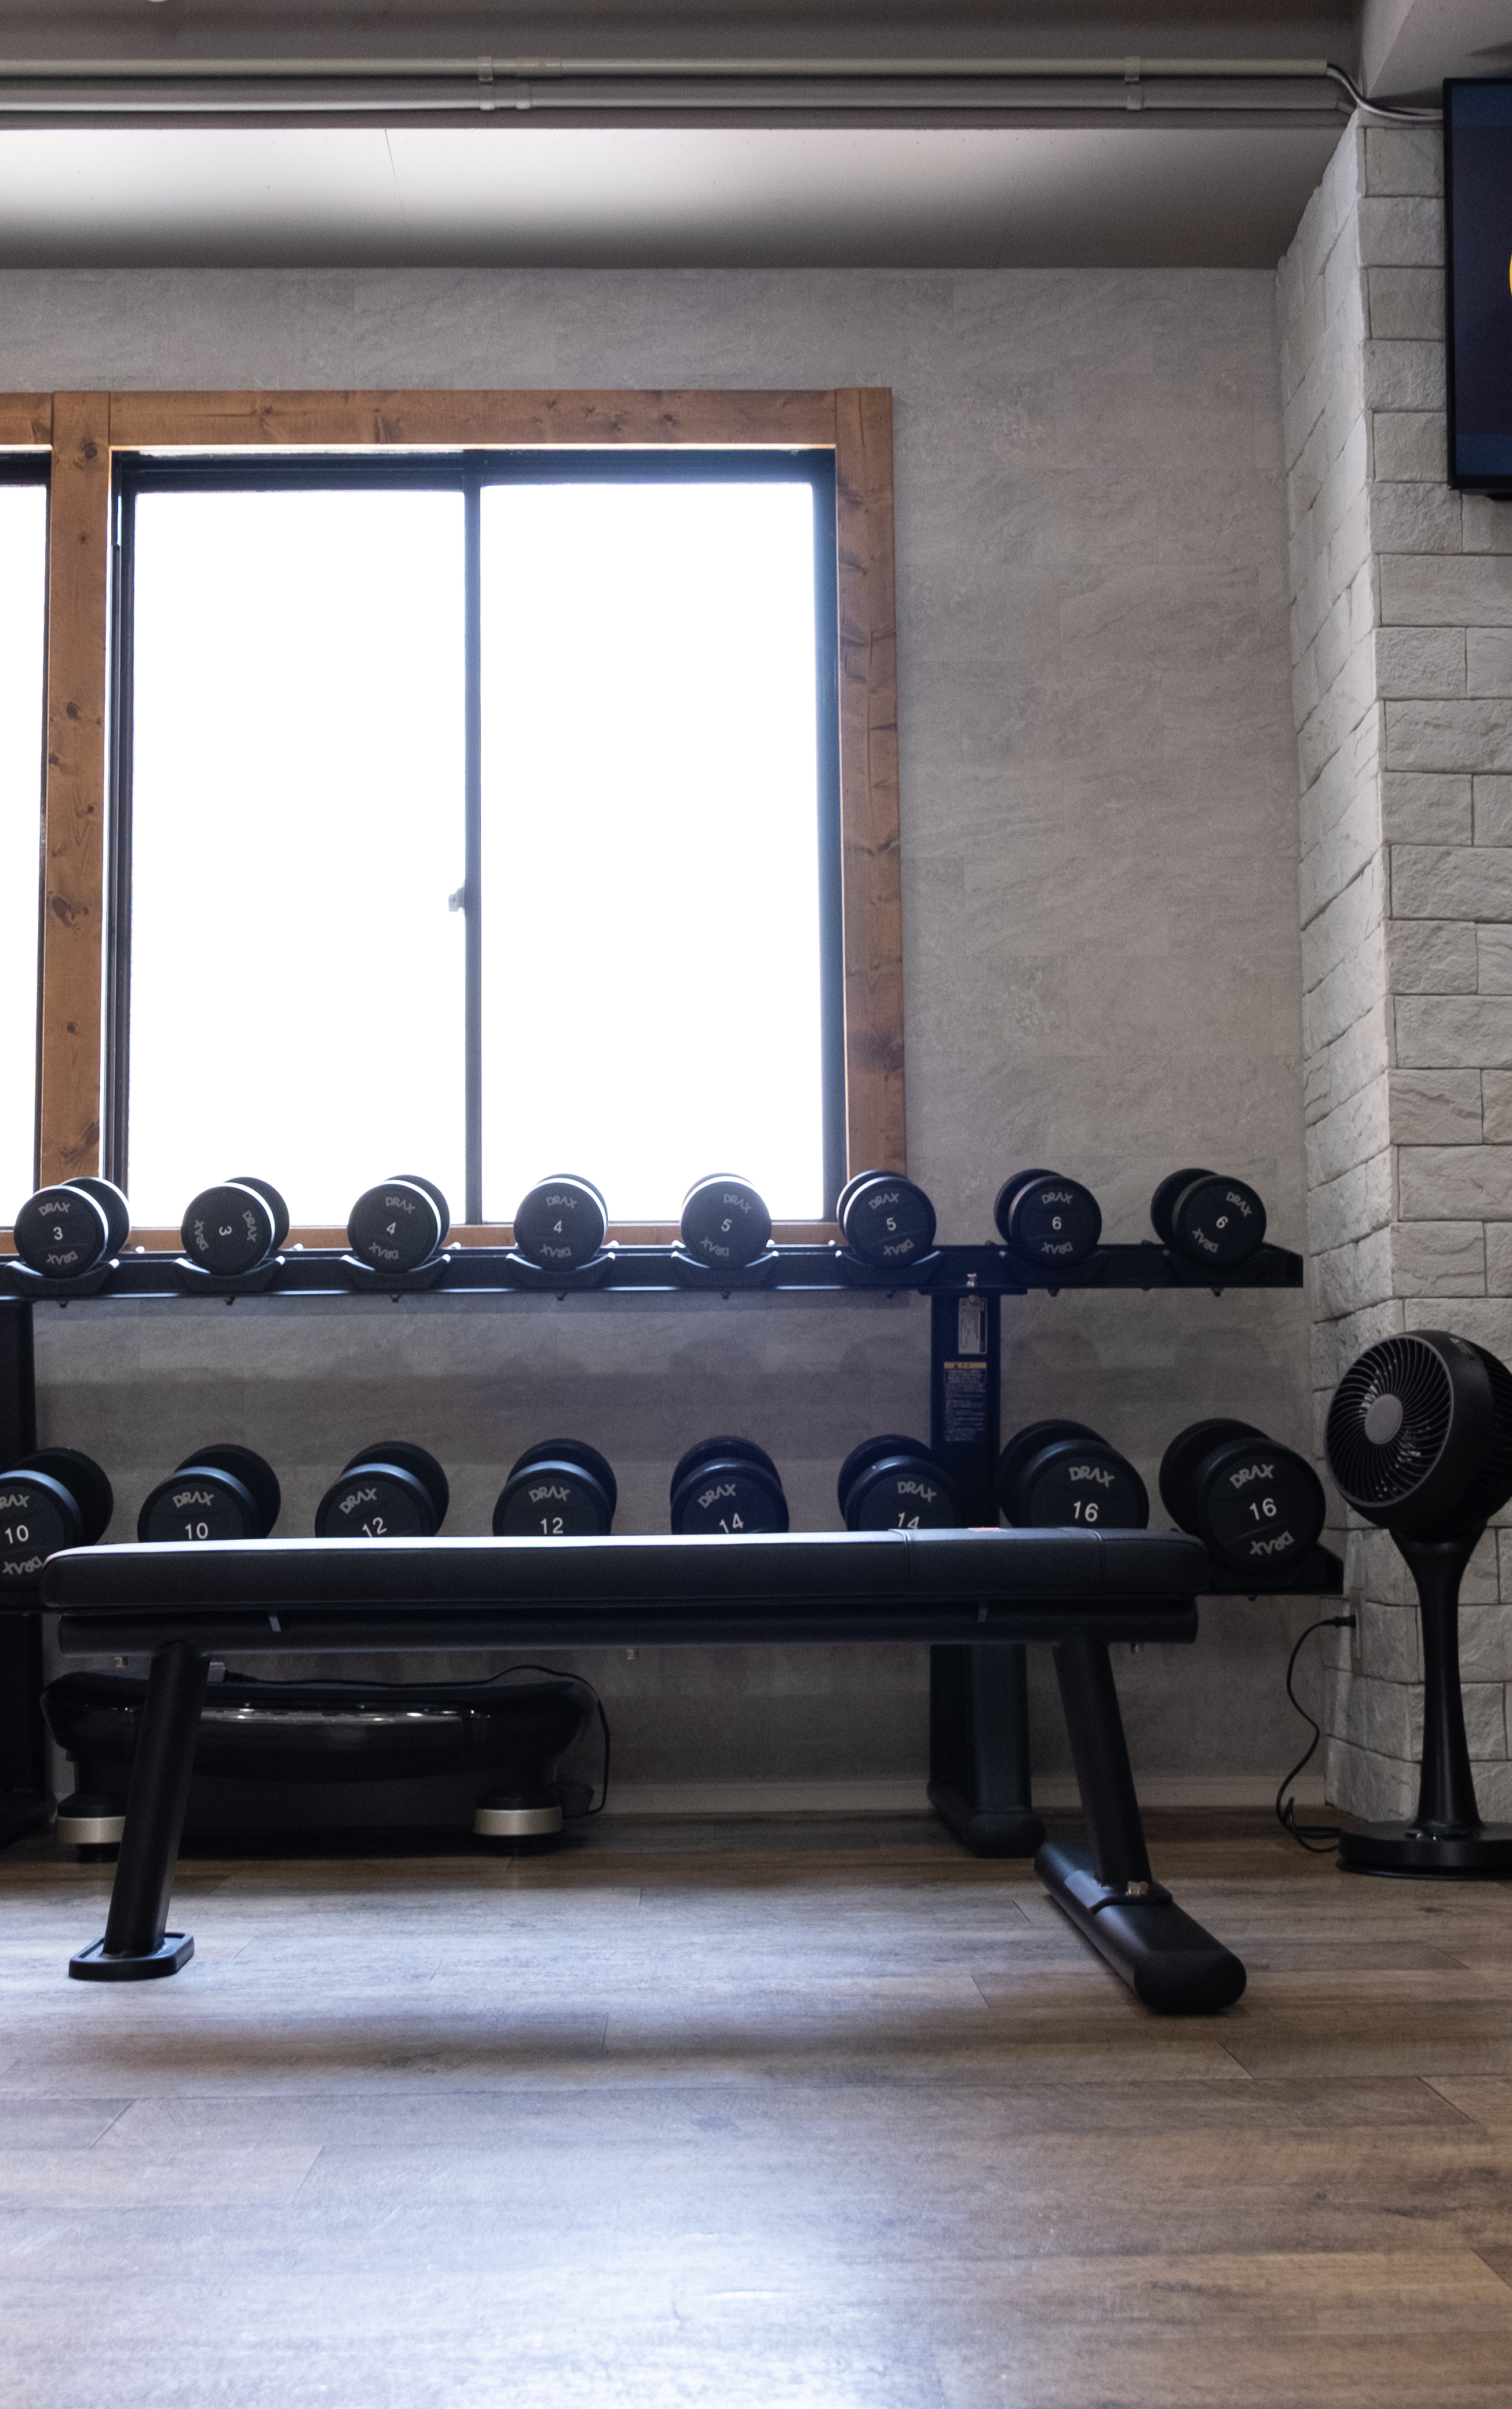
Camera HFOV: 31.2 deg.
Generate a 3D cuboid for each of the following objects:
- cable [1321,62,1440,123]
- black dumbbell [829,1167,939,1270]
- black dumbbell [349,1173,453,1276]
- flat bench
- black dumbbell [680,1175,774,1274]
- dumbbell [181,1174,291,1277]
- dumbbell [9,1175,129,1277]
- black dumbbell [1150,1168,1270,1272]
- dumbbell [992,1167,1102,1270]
[{"bbox_3d":[0.857,-1.523,3.713,0.160,0.080,0.040,-1,-6,-1],"label":"cable"},{"bbox_3d":[0.178,0.019,3.650,0.120,0.120,0.175,-1,4,-1],"label":"black dumbbell"},{"bbox_3d":[-0.506,0.029,3.877,0.130,0.130,0.168,0,4,-1],"label":"black dumbbell"},{"bbox_3d":[-0.122,0.534,2.691,1.155,0.413,0.700,-1,-6,-1],"label":"flat bench"},{"bbox_3d":[-0.042,0.024,3.894,0.130,0.130,0.178,0,4,-1],"label":"black dumbbell"},{"bbox_3d":[-0.693,0.029,3.632,0.120,0.120,0.175,-1,4,-1],"label":"dumbbell"},{"bbox_3d":[-0.969,0.035,3.860,0.130,0.130,0.157,0,4,-1],"label":"dumbbell"},{"bbox_3d":[0.653,0.016,3.917,0.130,0.130,0.188,0,4,-1],"label":"black dumbbell"},{"bbox_3d":[0.421,0.019,3.911,0.130,0.130,0.188,0,4,-1],"label":"dumbbell"}]

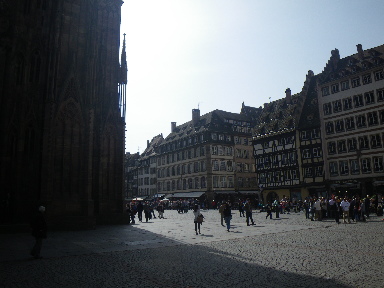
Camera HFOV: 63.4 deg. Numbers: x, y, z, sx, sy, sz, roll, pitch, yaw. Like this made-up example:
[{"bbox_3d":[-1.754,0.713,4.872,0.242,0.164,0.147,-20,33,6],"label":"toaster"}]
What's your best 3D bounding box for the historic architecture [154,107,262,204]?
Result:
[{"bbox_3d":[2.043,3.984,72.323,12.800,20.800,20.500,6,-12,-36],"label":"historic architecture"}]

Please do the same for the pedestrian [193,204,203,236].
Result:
[{"bbox_3d":[0.318,4.137,17.041,0.540,1.660,0.420,-3,-10,12],"label":"pedestrian"}]

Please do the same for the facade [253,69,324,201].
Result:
[{"bbox_3d":[17.911,-0.090,49.355,9.800,20.300,12.600,5,-12,-32],"label":"facade"}]

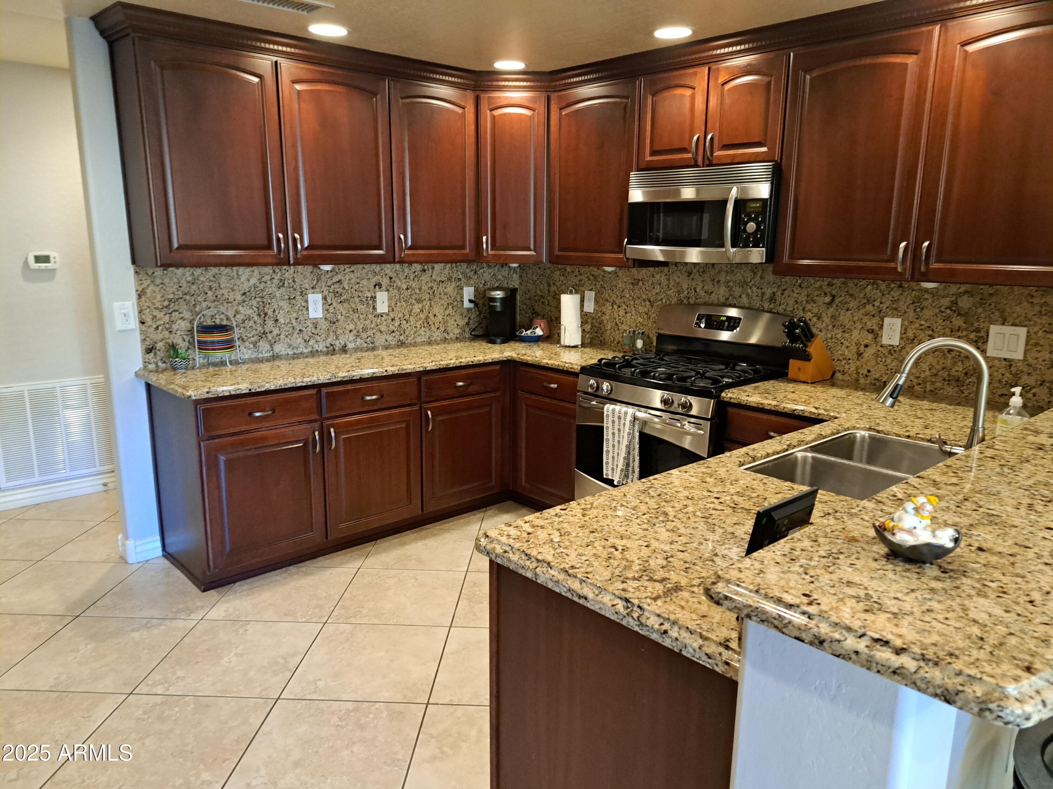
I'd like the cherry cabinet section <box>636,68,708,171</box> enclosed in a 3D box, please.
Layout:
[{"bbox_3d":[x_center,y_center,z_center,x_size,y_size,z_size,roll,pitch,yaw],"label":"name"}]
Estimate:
[{"bbox_3d":[0.797,-1.302,3.542,0.315,0.425,0.390,-10,16,-42],"label":"cherry cabinet section"}]

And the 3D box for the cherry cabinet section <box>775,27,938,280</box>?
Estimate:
[{"bbox_3d":[1.380,-0.933,2.968,0.315,0.895,0.555,-10,16,-42],"label":"cherry cabinet section"}]

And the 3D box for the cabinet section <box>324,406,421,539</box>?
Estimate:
[{"bbox_3d":[-0.944,0.333,3.833,0.535,0.583,0.580,-10,16,-42],"label":"cabinet section"}]

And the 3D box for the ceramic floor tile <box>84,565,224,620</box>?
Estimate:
[{"bbox_3d":[-1.530,0.844,3.163,0.494,0.010,0.494,1,12,2],"label":"ceramic floor tile"}]

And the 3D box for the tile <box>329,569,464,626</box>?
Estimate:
[{"bbox_3d":[-0.536,0.865,3.127,0.494,0.010,0.494,1,12,2],"label":"tile"}]

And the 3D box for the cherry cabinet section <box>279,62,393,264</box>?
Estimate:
[{"bbox_3d":[-1.000,-1.106,3.626,0.565,0.895,0.315,-10,16,-42],"label":"cherry cabinet section"}]

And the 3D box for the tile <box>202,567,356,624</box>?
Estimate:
[{"bbox_3d":[-1.033,0.854,3.145,0.494,0.010,0.494,1,12,2],"label":"tile"}]

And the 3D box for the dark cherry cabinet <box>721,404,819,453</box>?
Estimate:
[{"bbox_3d":[1.235,0.438,3.186,0.584,0.846,0.554,-10,16,-41],"label":"dark cherry cabinet"}]

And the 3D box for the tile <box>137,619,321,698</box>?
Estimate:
[{"bbox_3d":[-1.053,0.955,2.659,0.494,0.010,0.494,1,12,2],"label":"tile"}]

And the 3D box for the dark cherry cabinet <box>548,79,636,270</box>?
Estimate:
[{"bbox_3d":[0.459,-1.155,3.953,0.327,0.911,0.609,-10,16,-41],"label":"dark cherry cabinet"}]

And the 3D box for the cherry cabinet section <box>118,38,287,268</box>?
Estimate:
[{"bbox_3d":[-1.428,-1.030,3.238,0.572,0.895,0.315,-10,16,-42],"label":"cherry cabinet section"}]

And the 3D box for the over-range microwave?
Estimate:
[{"bbox_3d":[0.893,-0.837,3.437,0.421,0.421,0.762,-10,16,-41],"label":"over-range microwave"}]

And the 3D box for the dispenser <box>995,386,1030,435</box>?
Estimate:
[{"bbox_3d":[1.419,0.076,2.144,0.079,0.205,0.084,2,12,8],"label":"dispenser"}]

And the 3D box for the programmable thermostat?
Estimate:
[{"bbox_3d":[-2.625,-0.722,3.965,0.140,0.083,0.035,-10,16,-41],"label":"programmable thermostat"}]

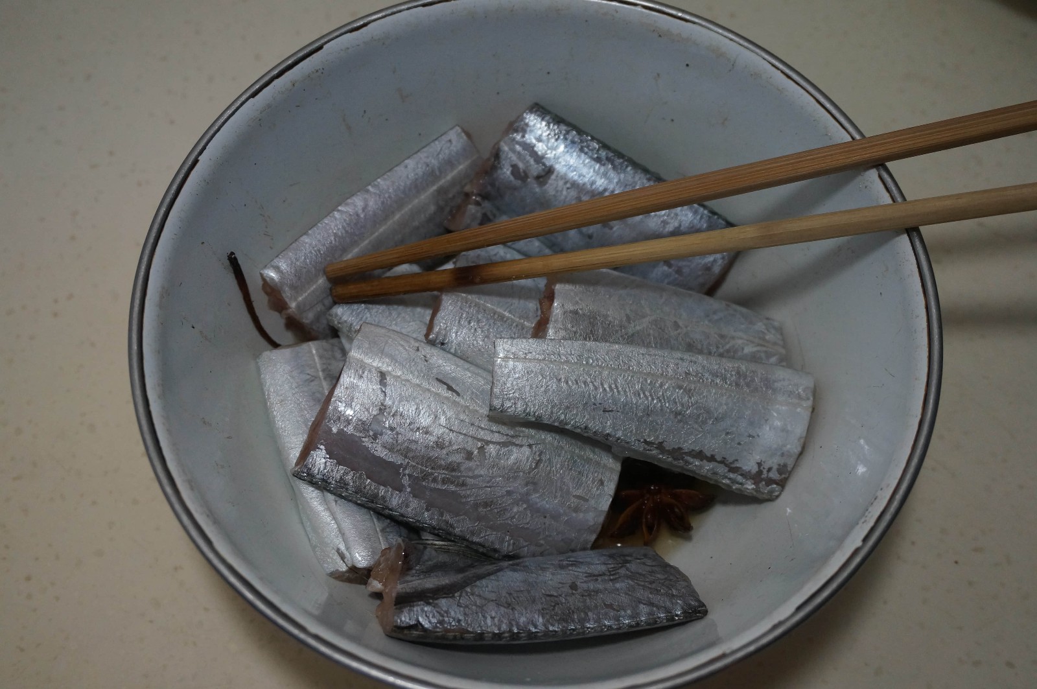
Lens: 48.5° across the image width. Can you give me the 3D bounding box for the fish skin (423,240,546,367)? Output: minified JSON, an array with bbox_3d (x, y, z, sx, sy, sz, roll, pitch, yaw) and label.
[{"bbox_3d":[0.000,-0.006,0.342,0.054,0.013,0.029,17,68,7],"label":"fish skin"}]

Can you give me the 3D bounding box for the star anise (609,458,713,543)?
[{"bbox_3d":[0.040,0.043,0.339,0.034,0.011,0.034,0,64,0],"label":"star anise"}]

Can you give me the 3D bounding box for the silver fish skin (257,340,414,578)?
[{"bbox_3d":[-0.051,0.033,0.334,0.029,0.013,0.072,-13,65,-16],"label":"silver fish skin"}]

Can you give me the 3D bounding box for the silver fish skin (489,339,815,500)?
[{"bbox_3d":[0.036,0.019,0.326,0.087,0.014,0.035,11,70,7],"label":"silver fish skin"}]

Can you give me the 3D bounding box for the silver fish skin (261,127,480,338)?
[{"bbox_3d":[-0.041,-0.034,0.354,0.075,0.014,0.026,-40,92,-16],"label":"silver fish skin"}]

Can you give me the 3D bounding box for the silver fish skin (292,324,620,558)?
[{"bbox_3d":[-0.016,0.033,0.325,0.084,0.015,0.043,23,67,0],"label":"silver fish skin"}]

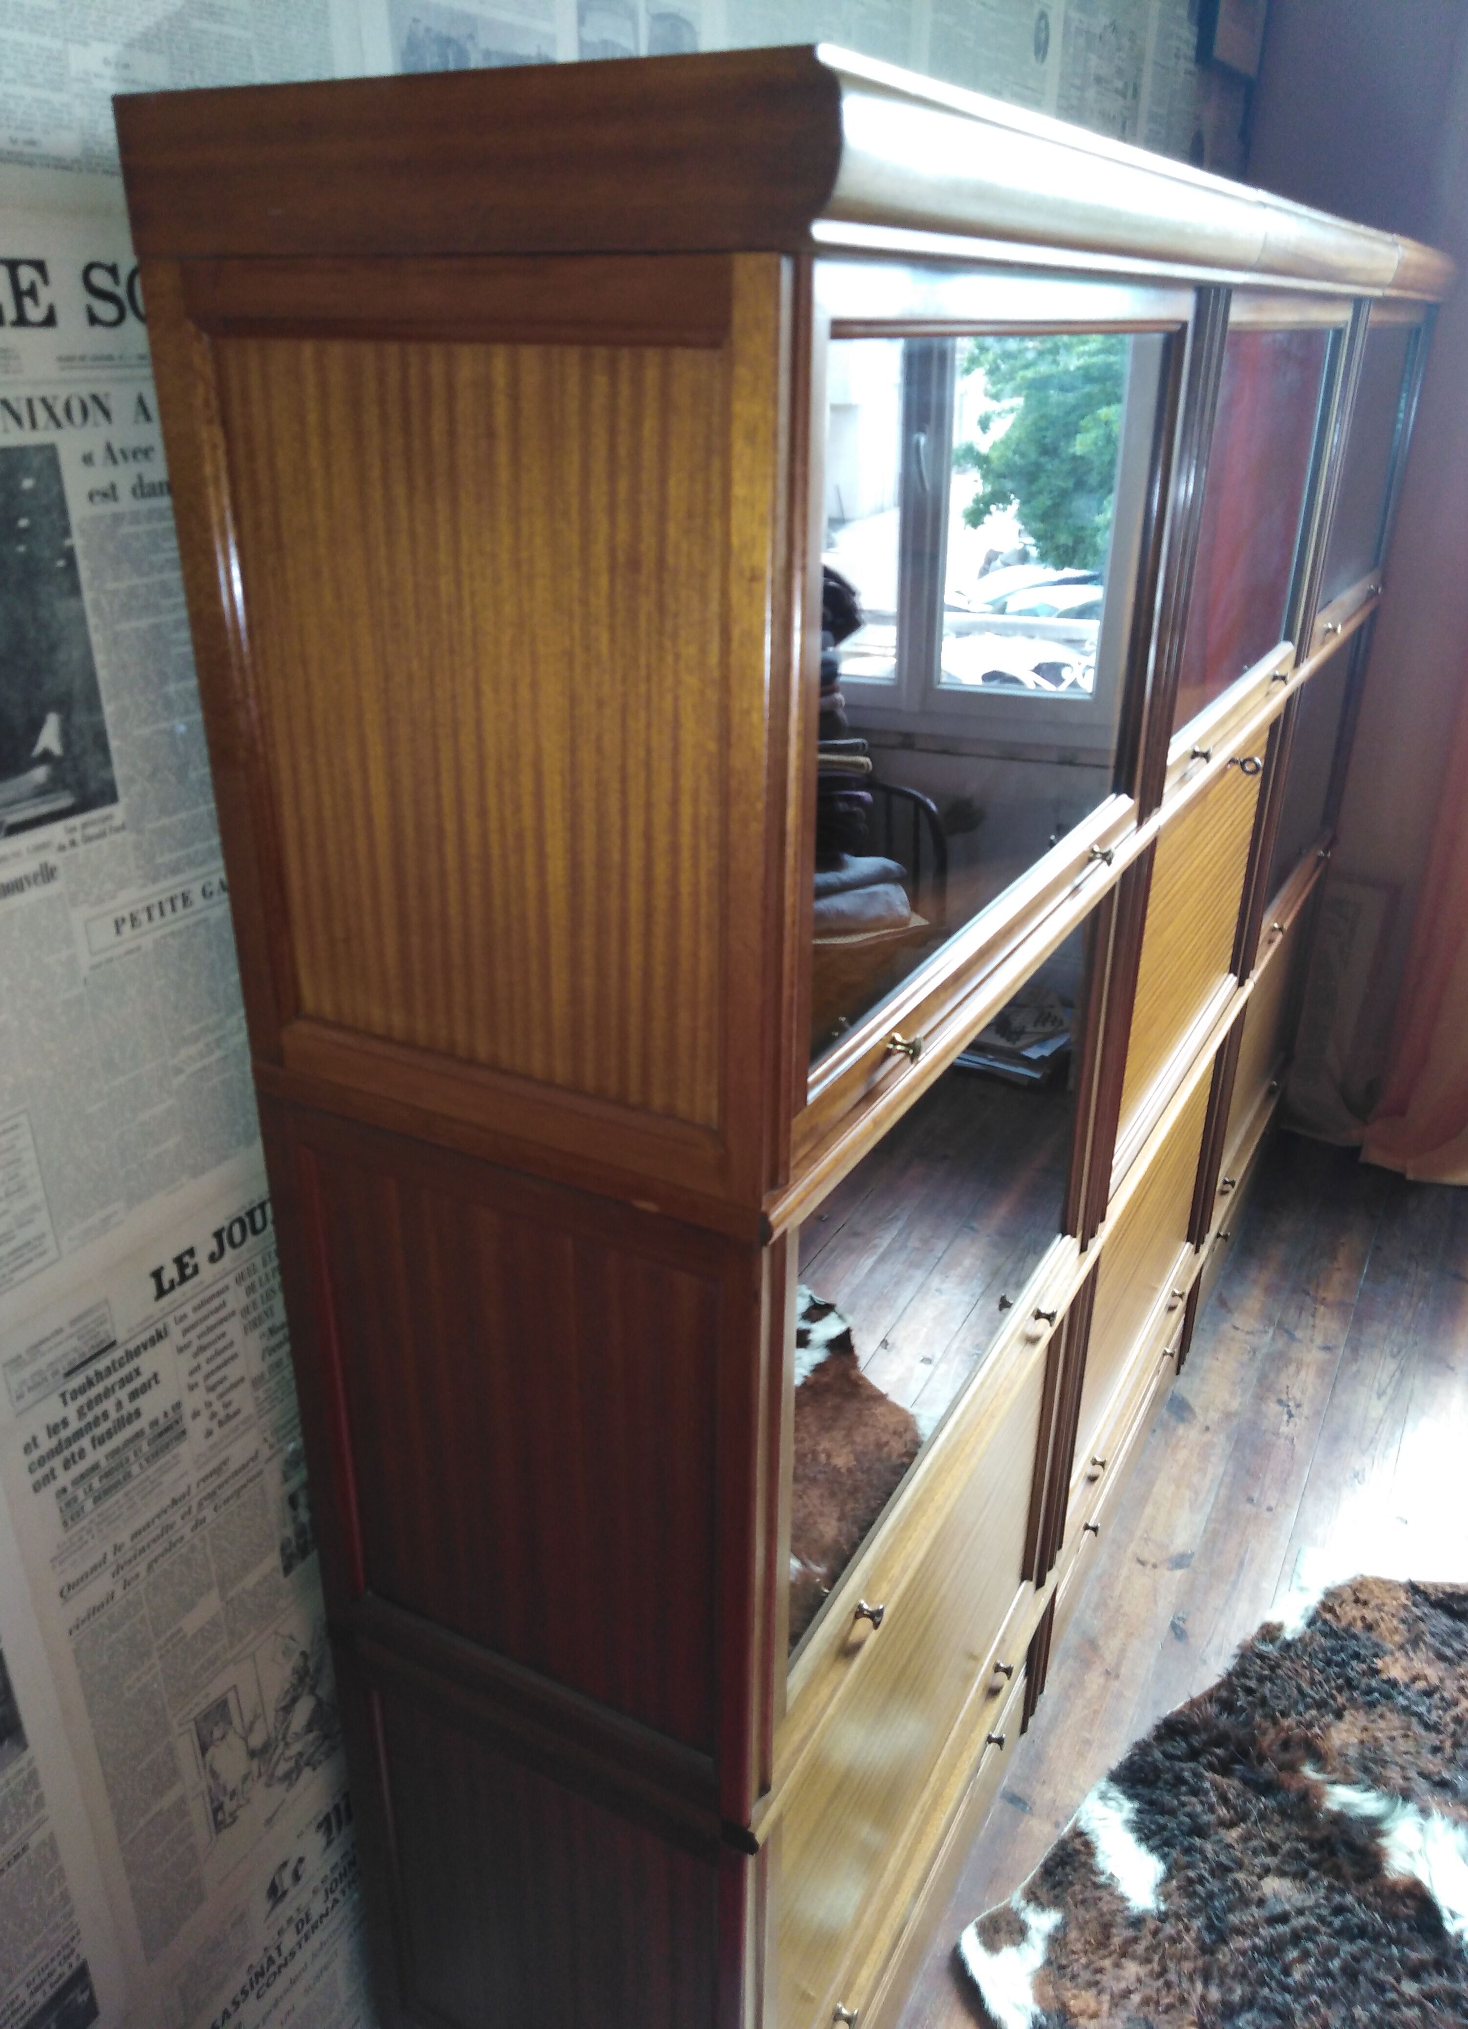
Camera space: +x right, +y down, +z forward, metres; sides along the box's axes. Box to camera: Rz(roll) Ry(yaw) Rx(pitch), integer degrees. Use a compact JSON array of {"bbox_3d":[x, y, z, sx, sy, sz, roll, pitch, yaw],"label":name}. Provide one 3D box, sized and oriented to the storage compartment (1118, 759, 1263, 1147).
[{"bbox_3d":[0.446,-0.164,1.896,0.328,0.436,0.736,14,29,26],"label":"storage compartment"}]

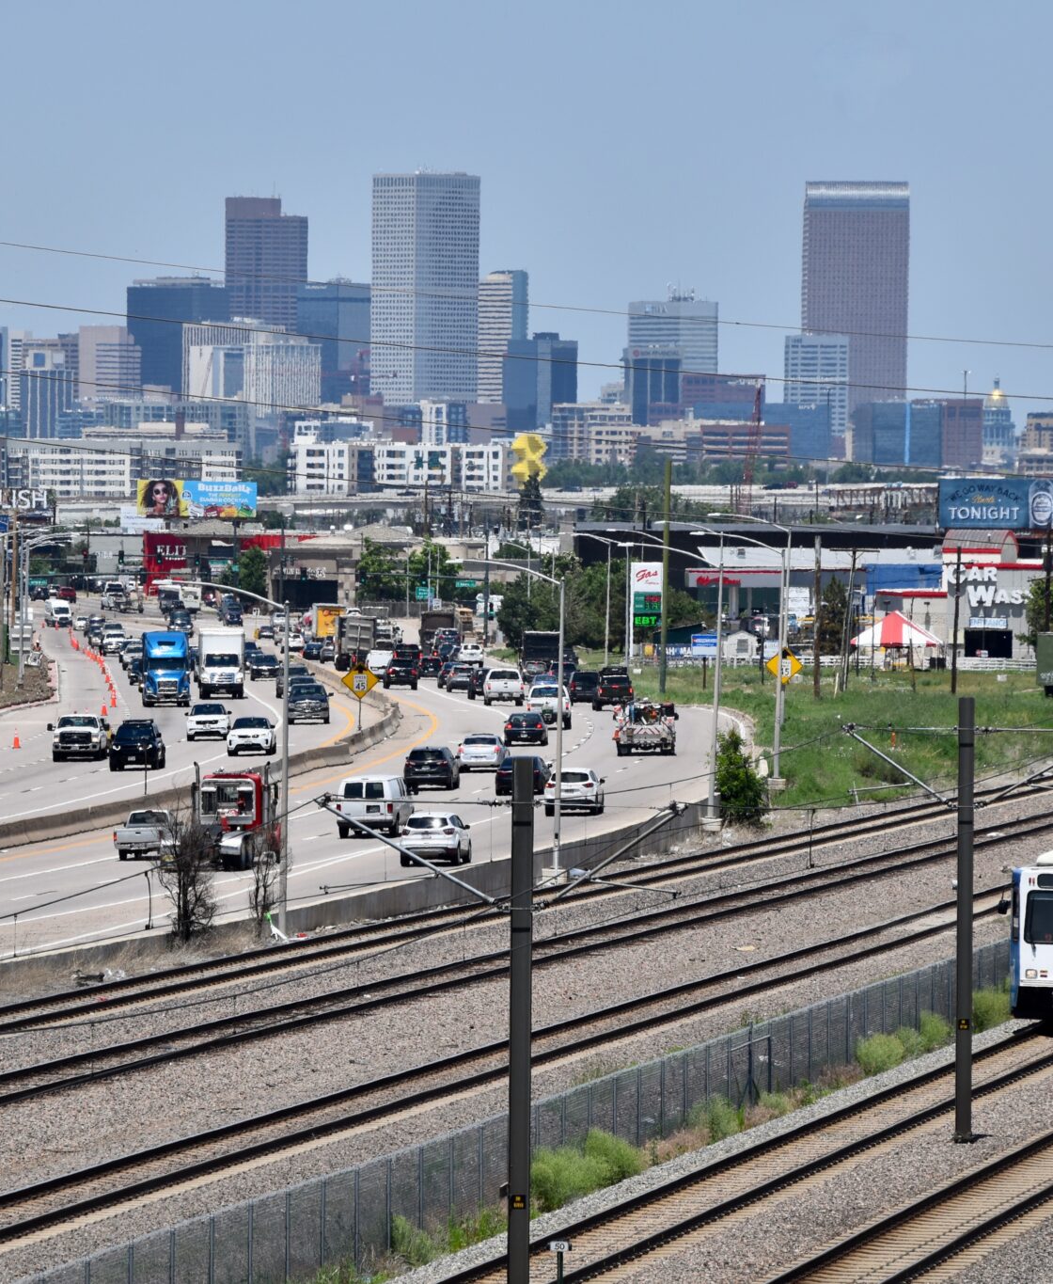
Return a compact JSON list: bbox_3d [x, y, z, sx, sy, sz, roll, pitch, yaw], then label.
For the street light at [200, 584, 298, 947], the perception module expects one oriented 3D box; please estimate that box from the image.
[{"bbox_3d":[-7.760,2.994,248.700,3.400,9.050,0.350,1,1,10],"label":"street light"}]

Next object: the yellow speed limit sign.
[{"bbox_3d":[10.826,1.009,410.000,1.530,1.530,0.080,0,1,2],"label":"yellow speed limit sign"}]

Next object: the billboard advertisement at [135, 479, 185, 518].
[{"bbox_3d":[-44.333,-17.339,1187.000,5.700,4.450,0.600,0,1,-2],"label":"billboard advertisement"}]

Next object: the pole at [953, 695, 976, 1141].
[{"bbox_3d":[7.540,4.745,168.000,0.330,7.670,0.330,1,1,10],"label":"pole"}]

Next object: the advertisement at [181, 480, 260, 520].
[{"bbox_3d":[-37.036,-17.229,1187.000,9.200,4.450,0.600,0,1,-2],"label":"advertisement"}]

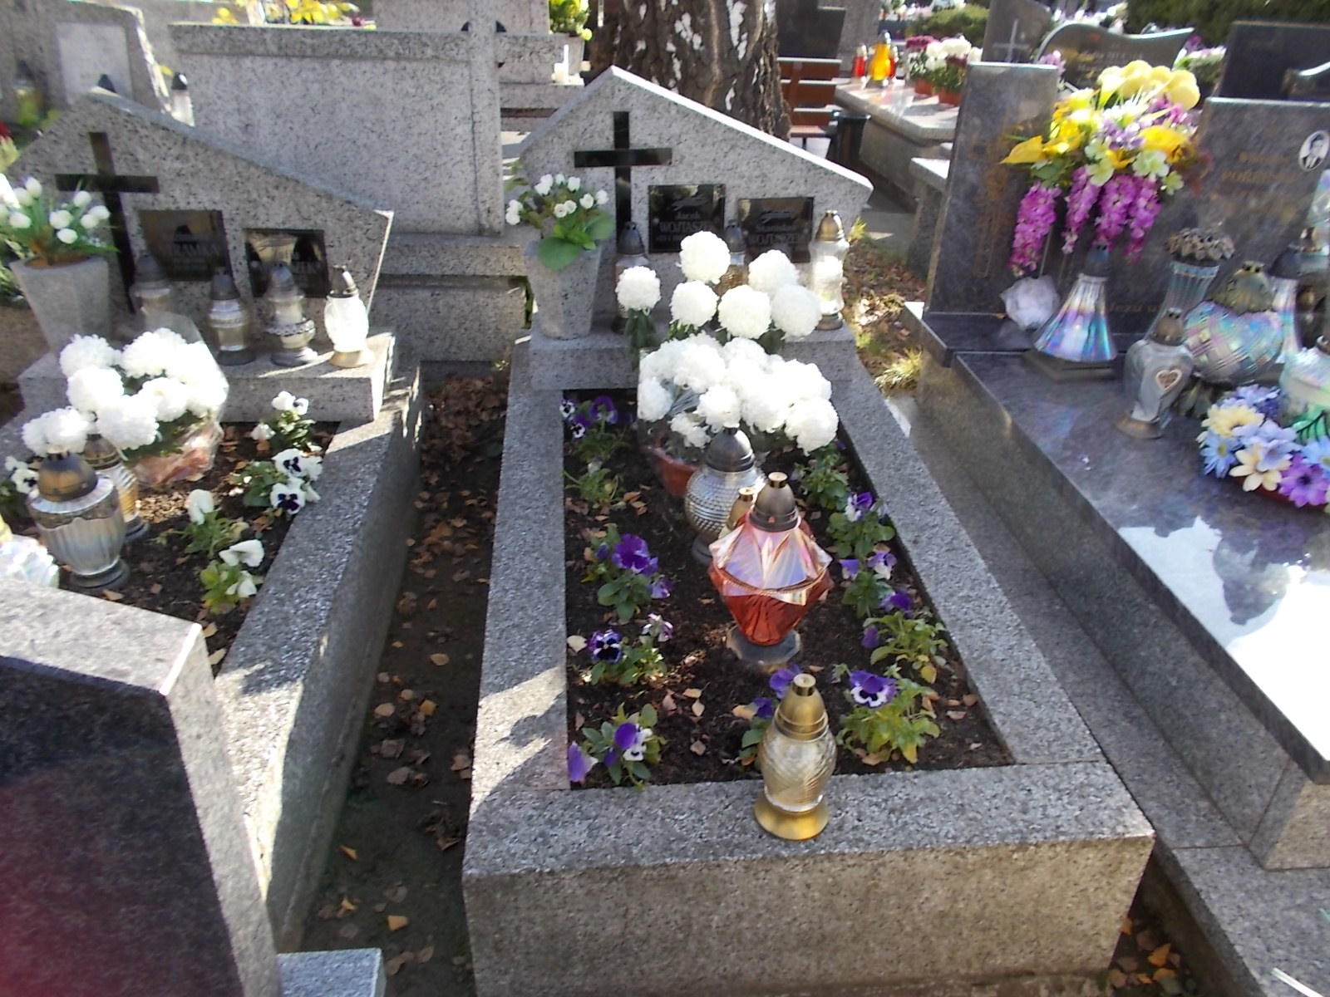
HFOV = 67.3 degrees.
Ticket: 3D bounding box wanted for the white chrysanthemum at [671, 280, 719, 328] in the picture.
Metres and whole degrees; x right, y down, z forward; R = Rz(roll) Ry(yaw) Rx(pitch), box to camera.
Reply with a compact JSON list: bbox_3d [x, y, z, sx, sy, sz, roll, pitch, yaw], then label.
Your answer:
[{"bbox_3d":[0.065,-0.436,2.248,0.108,0.097,0.108,-2,32,-5],"label":"white chrysanthemum"}]

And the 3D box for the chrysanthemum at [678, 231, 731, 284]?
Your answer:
[{"bbox_3d":[0.087,-0.534,2.212,0.113,0.101,0.113,-2,32,-5],"label":"chrysanthemum"}]

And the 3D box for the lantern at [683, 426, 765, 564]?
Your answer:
[{"bbox_3d":[0.125,-0.016,1.966,0.159,0.274,0.159,-2,32,-5],"label":"lantern"}]

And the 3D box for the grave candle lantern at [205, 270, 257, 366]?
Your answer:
[{"bbox_3d":[-1.056,-0.443,2.418,0.110,0.225,0.110,-2,32,-5],"label":"grave candle lantern"}]

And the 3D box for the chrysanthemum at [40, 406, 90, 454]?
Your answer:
[{"bbox_3d":[-1.293,-0.146,2.155,0.108,0.097,0.108,-2,32,-5],"label":"chrysanthemum"}]

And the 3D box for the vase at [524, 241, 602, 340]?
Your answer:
[{"bbox_3d":[-0.257,-0.527,2.520,0.193,0.223,0.193,-2,32,-5],"label":"vase"}]

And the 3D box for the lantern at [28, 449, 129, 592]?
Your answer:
[{"bbox_3d":[-1.148,0.029,1.959,0.172,0.282,0.172,-2,32,-5],"label":"lantern"}]

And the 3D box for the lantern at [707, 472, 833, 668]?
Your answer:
[{"bbox_3d":[0.177,0.116,1.662,0.209,0.356,0.209,-2,32,-5],"label":"lantern"}]

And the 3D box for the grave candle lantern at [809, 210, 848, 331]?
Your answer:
[{"bbox_3d":[0.435,-0.591,2.584,0.098,0.295,0.098,-2,32,-5],"label":"grave candle lantern"}]

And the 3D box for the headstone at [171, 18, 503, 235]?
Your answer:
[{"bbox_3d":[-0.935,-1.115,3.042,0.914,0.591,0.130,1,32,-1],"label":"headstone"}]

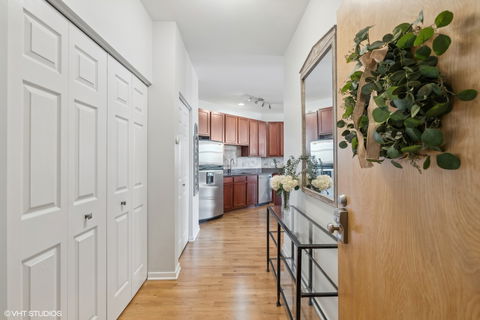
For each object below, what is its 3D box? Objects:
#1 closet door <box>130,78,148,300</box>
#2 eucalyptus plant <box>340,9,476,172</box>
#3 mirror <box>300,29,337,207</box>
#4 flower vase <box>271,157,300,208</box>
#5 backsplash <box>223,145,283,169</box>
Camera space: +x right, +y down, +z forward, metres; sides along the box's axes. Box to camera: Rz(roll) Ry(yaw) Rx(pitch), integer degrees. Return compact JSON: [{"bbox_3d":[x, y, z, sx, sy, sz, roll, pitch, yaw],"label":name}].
[{"bbox_3d":[-0.970,0.232,2.190,0.035,2.010,0.370,0,0,0],"label":"closet door"},{"bbox_3d":[0.487,-0.210,0.690,0.190,0.480,0.450,0,0,-13],"label":"eucalyptus plant"},{"bbox_3d":[0.628,-0.315,1.840,0.050,1.250,0.820,0,0,0],"label":"mirror"},{"bbox_3d":[0.490,0.240,2.430,0.310,0.570,0.290,0,0,0],"label":"flower vase"},{"bbox_3d":[0.420,-0.075,6.760,2.100,0.680,0.400,0,-1,-41],"label":"backsplash"}]

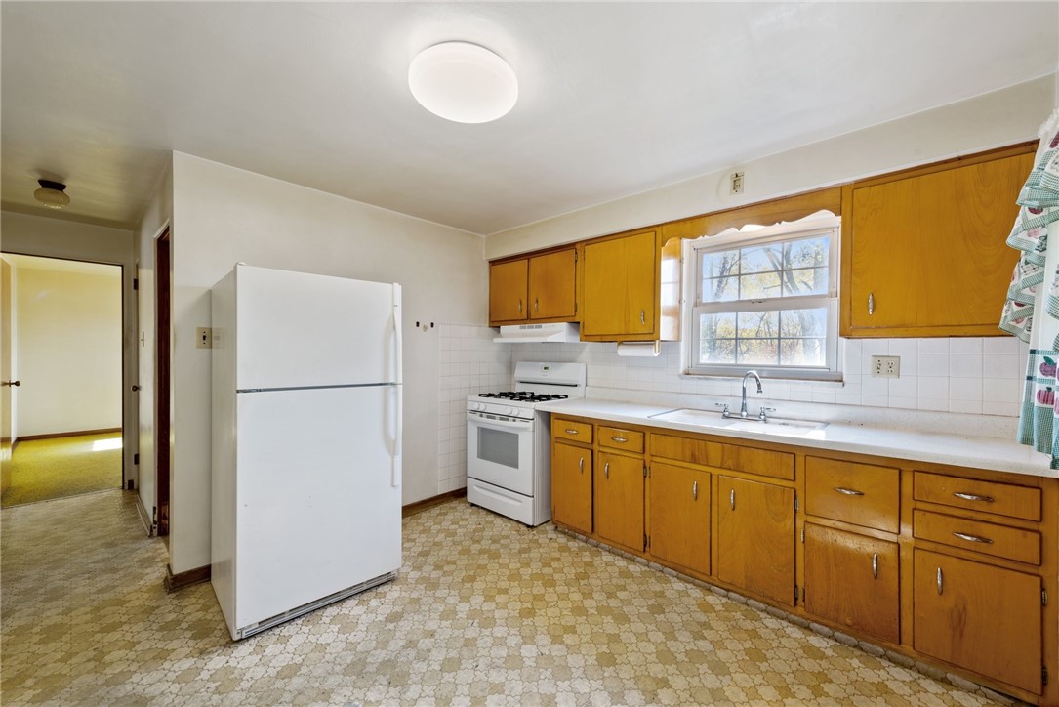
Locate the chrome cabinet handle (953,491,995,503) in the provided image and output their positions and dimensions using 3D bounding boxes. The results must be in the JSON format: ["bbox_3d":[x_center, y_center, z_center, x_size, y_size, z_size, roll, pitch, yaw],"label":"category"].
[{"bbox_3d":[1.672,0.542,1.550,0.103,0.018,0.026,0,0,43],"label":"chrome cabinet handle"}]

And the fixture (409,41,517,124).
[{"bbox_3d":[-0.258,-1.044,1.640,0.430,0.080,0.430,0,0,0],"label":"fixture"}]

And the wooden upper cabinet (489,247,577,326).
[{"bbox_3d":[0.109,-0.543,3.638,1.048,0.601,0.337,0,0,43],"label":"wooden upper cabinet"}]

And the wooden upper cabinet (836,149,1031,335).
[{"bbox_3d":[1.909,-0.453,1.960,0.645,0.751,0.337,0,0,43],"label":"wooden upper cabinet"}]

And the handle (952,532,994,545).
[{"bbox_3d":[1.671,0.696,1.551,0.102,0.018,0.026,0,0,43],"label":"handle"}]

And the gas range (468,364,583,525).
[{"bbox_3d":[-0.025,0.692,3.460,0.762,1.198,0.690,0,0,43],"label":"gas range"}]

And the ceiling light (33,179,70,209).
[{"bbox_3d":[-3.089,-1.021,2.670,0.155,0.160,0.155,0,0,43],"label":"ceiling light"}]

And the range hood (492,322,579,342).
[{"bbox_3d":[0.090,-0.167,3.599,0.762,0.150,0.420,0,0,43],"label":"range hood"}]

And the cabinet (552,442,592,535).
[{"bbox_3d":[0.507,0.933,3.075,0.350,0.595,0.619,0,0,43],"label":"cabinet"}]

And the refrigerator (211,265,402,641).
[{"bbox_3d":[-1.254,0.456,2.327,0.766,1.690,0.792,0,0,-44],"label":"refrigerator"}]

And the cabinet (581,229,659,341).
[{"bbox_3d":[0.733,-0.463,3.056,0.640,0.751,0.337,0,0,43],"label":"cabinet"}]

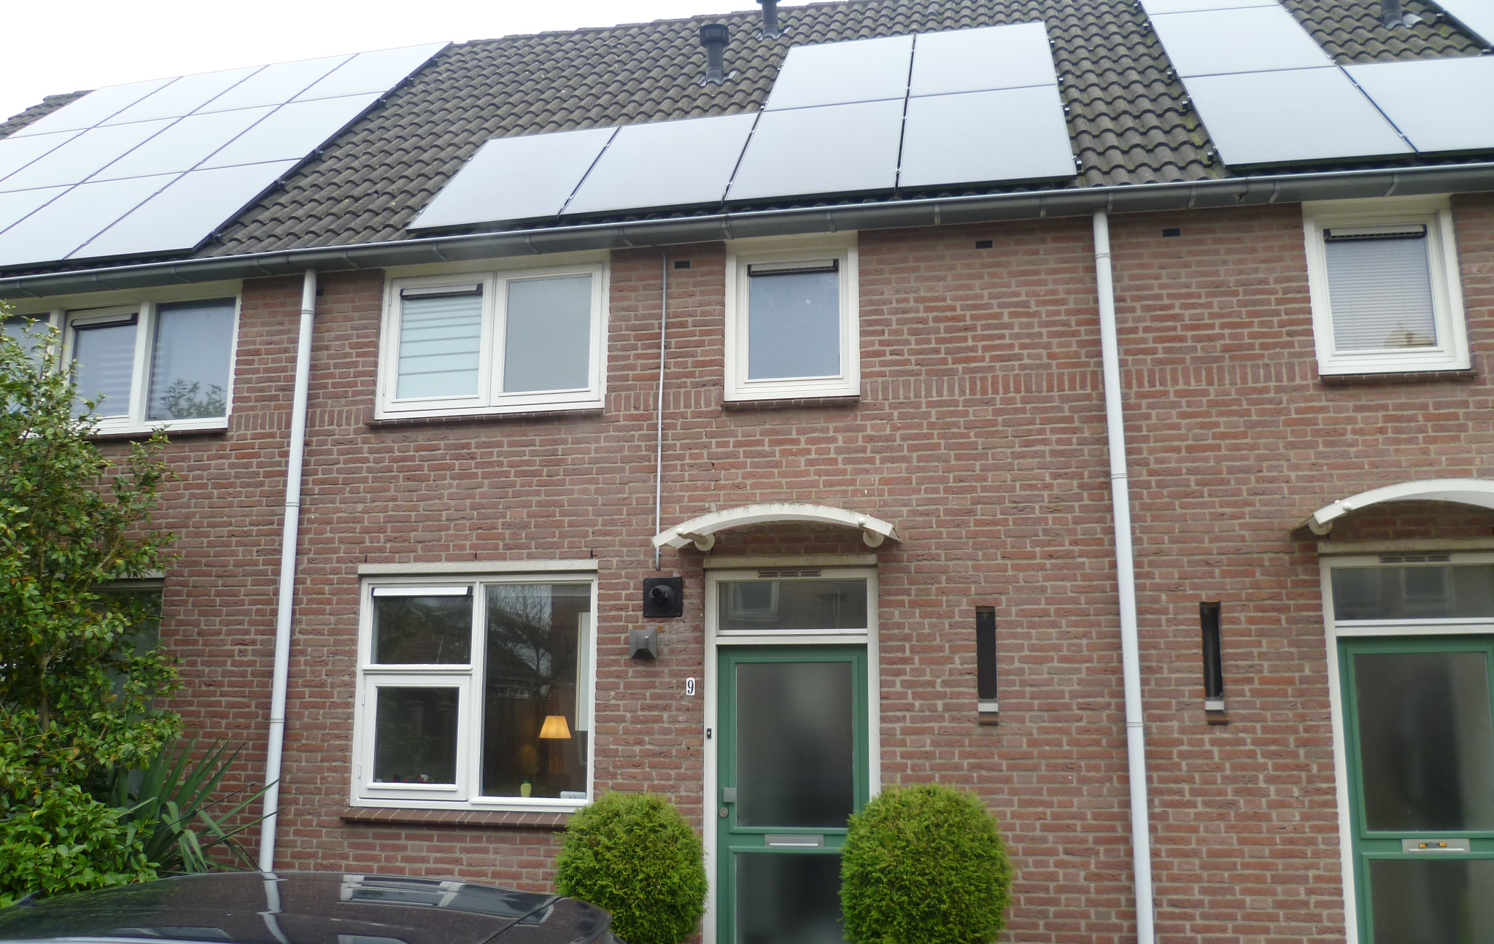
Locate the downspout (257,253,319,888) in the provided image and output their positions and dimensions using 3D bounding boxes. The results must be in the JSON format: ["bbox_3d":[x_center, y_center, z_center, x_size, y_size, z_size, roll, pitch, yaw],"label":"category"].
[{"bbox_3d":[-2.940,0.872,7.668,0.085,4.500,0.085,-2,-11,11],"label":"downspout"}]

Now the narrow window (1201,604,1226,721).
[{"bbox_3d":[2.538,1.037,6.566,0.107,0.670,0.100,-2,-11,11],"label":"narrow window"}]

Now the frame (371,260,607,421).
[{"bbox_3d":[-1.644,-0.840,7.885,1.553,0.970,0.110,-2,-11,11],"label":"frame"}]

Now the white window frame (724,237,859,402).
[{"bbox_3d":[0.276,-0.965,7.495,0.835,1.045,0.100,-2,-11,11],"label":"white window frame"}]

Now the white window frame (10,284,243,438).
[{"bbox_3d":[-4.559,-0.773,8.523,2.210,1.050,0.100,-2,-11,11],"label":"white window frame"}]

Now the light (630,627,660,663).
[{"bbox_3d":[-0.619,1.019,7.194,0.172,0.188,0.095,-2,-11,11],"label":"light"}]

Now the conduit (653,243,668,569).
[{"bbox_3d":[-0.529,-0.401,7.486,0.025,2.010,0.025,-2,-11,11],"label":"conduit"}]

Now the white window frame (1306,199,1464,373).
[{"bbox_3d":[3.613,-1.044,6.878,0.777,1.022,0.110,-2,-11,11],"label":"white window frame"}]

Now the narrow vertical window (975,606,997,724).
[{"bbox_3d":[1.352,1.089,6.796,0.107,0.670,0.100,-2,-11,11],"label":"narrow vertical window"}]

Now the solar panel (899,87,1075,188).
[{"bbox_3d":[1.537,-2.182,7.822,1.040,1.720,0.040,-2,-56,11],"label":"solar panel"}]

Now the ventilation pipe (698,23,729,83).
[{"bbox_3d":[-0.268,-3.448,10.105,0.240,0.507,0.240,-2,-11,11],"label":"ventilation pipe"}]

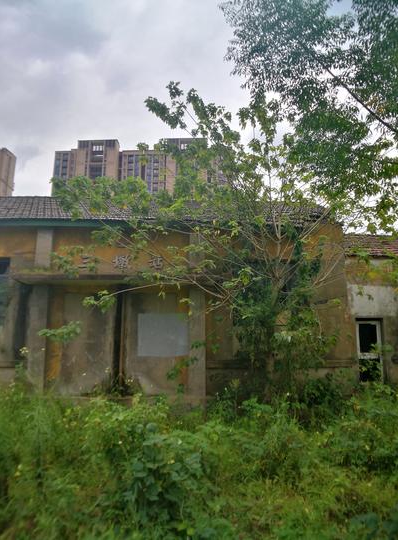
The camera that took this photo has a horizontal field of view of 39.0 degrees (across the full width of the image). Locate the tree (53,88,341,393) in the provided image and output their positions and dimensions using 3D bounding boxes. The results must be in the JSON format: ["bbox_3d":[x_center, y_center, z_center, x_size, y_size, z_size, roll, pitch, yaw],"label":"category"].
[{"bbox_3d":[0.030,-0.750,12.000,6.200,6.700,5.000,0,-12,0],"label":"tree"}]

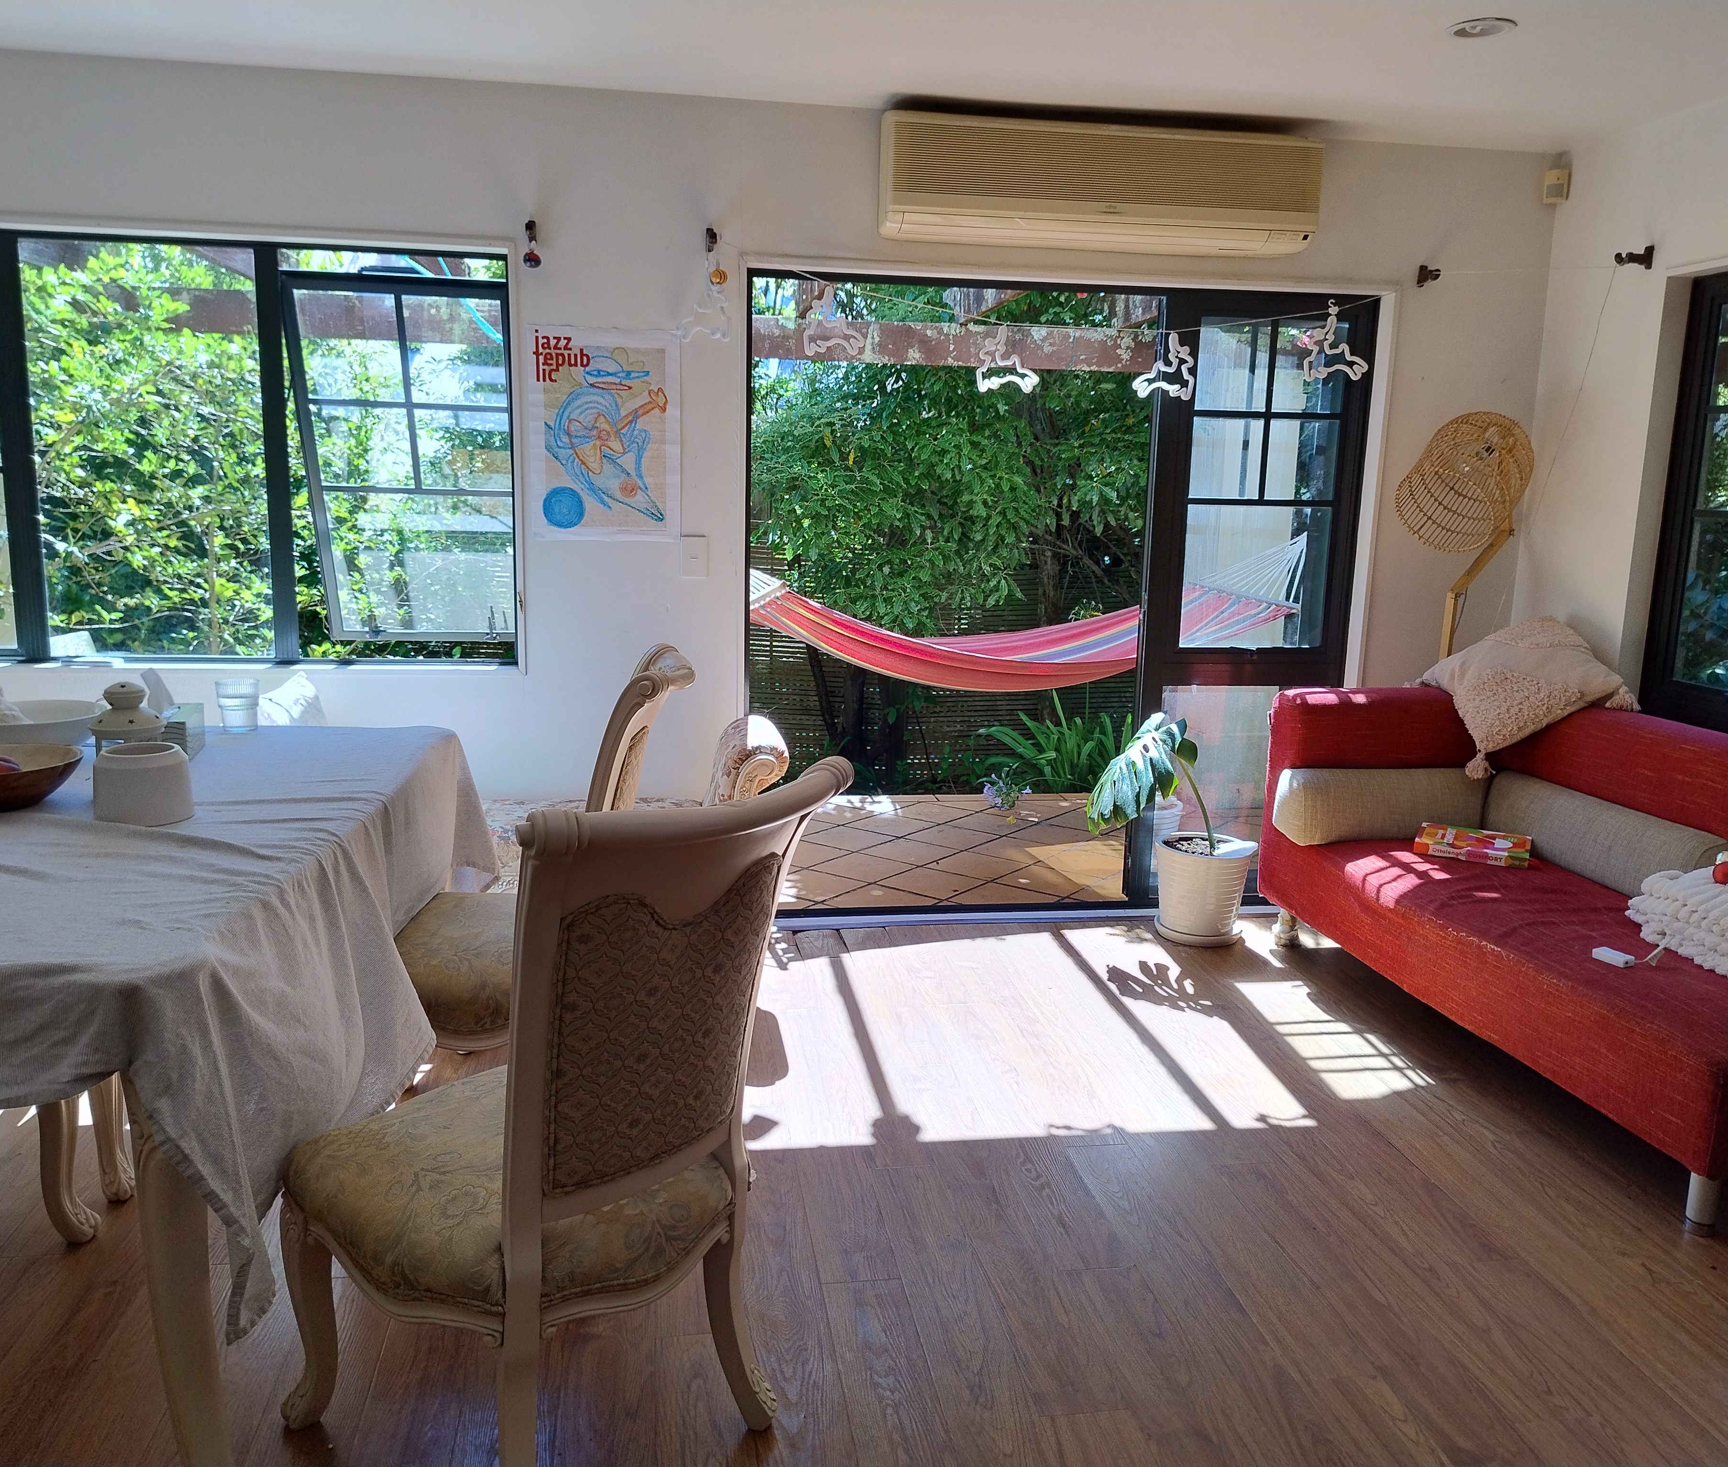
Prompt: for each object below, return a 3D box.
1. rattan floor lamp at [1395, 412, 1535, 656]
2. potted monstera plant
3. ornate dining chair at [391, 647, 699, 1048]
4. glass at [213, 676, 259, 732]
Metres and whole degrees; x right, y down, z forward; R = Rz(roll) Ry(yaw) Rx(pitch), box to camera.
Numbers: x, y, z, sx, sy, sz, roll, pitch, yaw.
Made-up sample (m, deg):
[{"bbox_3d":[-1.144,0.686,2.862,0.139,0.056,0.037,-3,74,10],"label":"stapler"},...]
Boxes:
[{"bbox_3d":[1.792,-0.174,4.192,0.460,1.612,0.360,-8,14,-41],"label":"rattan floor lamp"},{"bbox_3d":[0.934,0.275,4.131,0.565,0.710,0.350,0,11,-9],"label":"potted monstera plant"},{"bbox_3d":[-0.638,0.349,2.707,0.630,1.020,0.520,0,11,-6],"label":"ornate dining chair"},{"bbox_3d":[-1.421,-0.064,3.084,0.100,0.112,0.100,0,11,-9],"label":"glass"}]

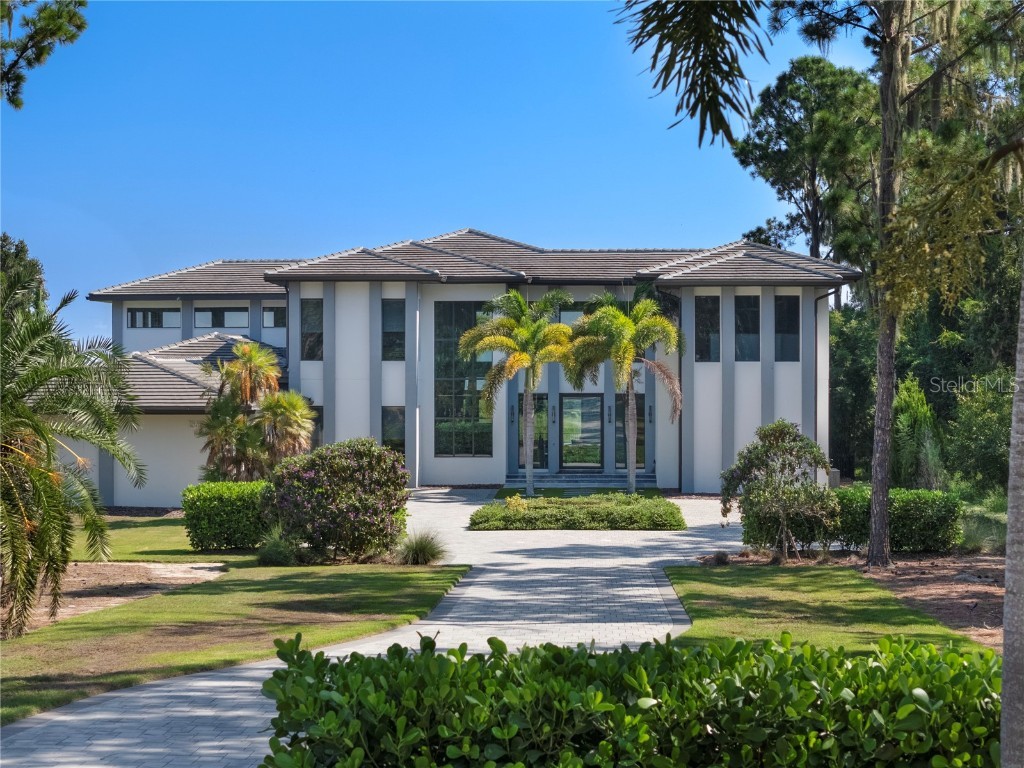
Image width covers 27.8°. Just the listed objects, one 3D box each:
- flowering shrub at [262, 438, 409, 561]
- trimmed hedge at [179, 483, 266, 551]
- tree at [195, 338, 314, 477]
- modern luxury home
[{"bbox_3d":[-3.460,2.250,40.800,2.850,2.350,2.600,0,0,2],"label":"flowering shrub"},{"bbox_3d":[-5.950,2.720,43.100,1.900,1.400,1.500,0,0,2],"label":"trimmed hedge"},{"bbox_3d":[-6.900,1.120,55.500,3.100,4.500,2.900,0,0,2],"label":"tree"},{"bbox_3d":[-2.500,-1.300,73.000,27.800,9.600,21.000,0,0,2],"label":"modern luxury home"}]

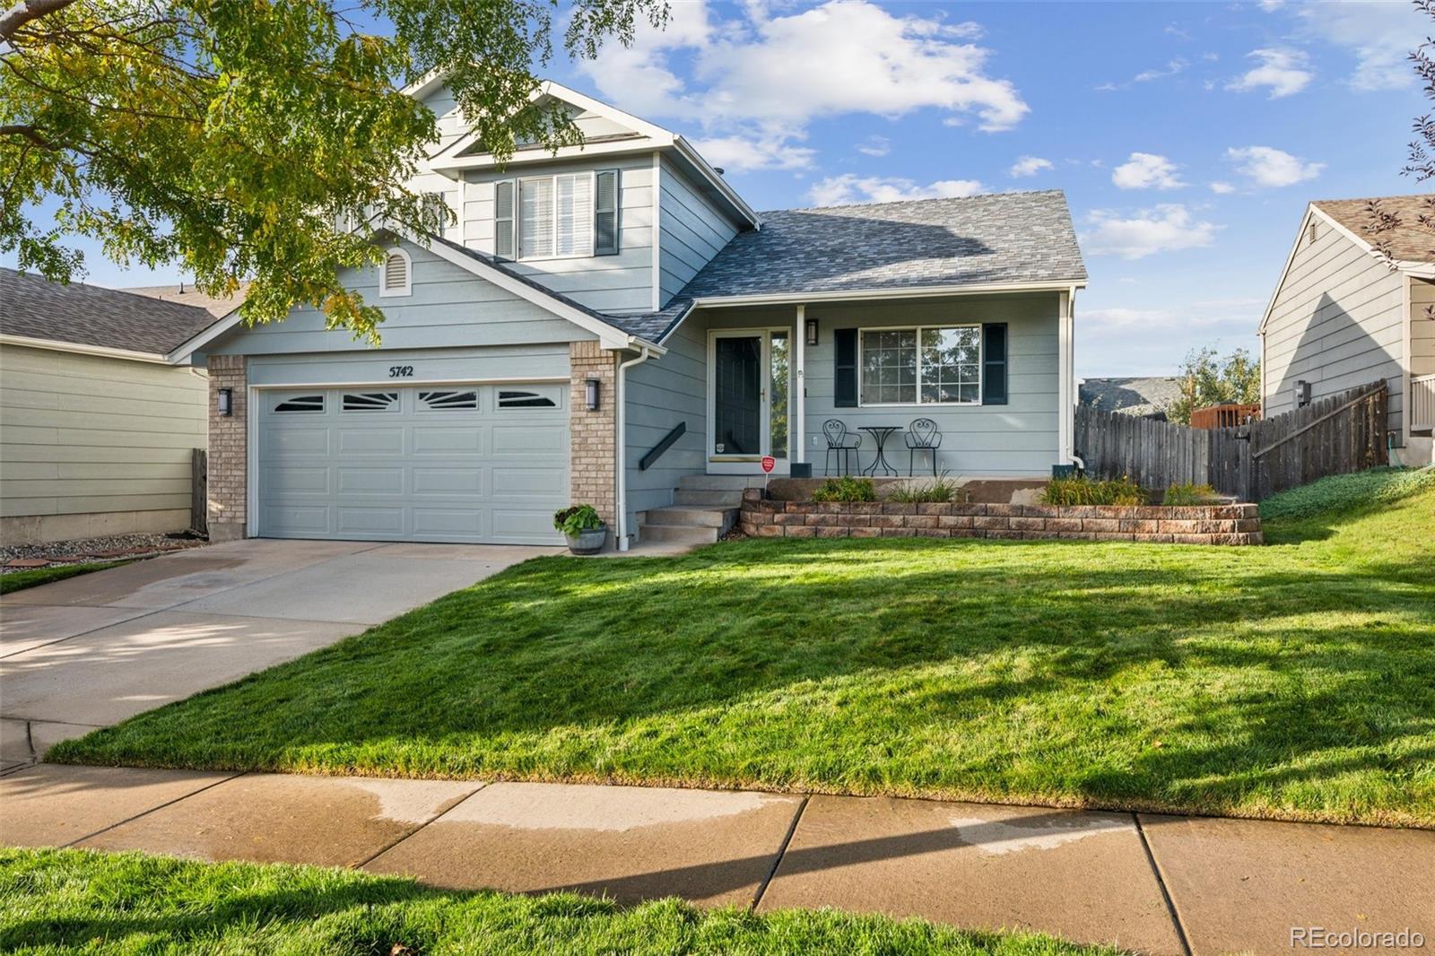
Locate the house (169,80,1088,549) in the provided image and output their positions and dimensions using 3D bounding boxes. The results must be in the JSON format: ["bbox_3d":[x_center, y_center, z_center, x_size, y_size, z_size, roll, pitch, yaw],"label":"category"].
[{"bbox_3d":[-0.017,-2.820,17.952,12.430,7.250,12.950,0,0,17],"label":"house"}]

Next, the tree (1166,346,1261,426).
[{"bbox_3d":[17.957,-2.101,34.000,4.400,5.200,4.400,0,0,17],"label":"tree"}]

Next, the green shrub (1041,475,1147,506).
[{"bbox_3d":[4.799,0.153,12.164,1.280,0.430,0.750,0,0,17],"label":"green shrub"}]

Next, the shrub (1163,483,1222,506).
[{"bbox_3d":[5.894,0.203,11.813,0.680,0.320,0.600,0,0,17],"label":"shrub"}]

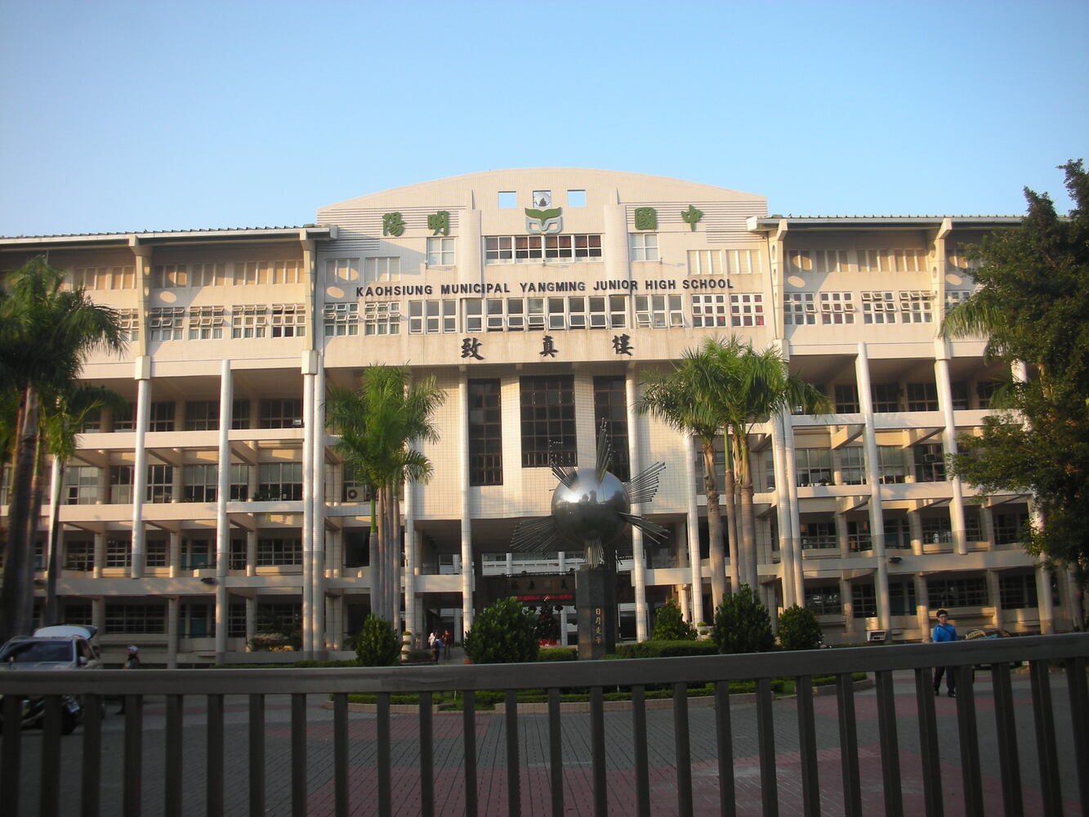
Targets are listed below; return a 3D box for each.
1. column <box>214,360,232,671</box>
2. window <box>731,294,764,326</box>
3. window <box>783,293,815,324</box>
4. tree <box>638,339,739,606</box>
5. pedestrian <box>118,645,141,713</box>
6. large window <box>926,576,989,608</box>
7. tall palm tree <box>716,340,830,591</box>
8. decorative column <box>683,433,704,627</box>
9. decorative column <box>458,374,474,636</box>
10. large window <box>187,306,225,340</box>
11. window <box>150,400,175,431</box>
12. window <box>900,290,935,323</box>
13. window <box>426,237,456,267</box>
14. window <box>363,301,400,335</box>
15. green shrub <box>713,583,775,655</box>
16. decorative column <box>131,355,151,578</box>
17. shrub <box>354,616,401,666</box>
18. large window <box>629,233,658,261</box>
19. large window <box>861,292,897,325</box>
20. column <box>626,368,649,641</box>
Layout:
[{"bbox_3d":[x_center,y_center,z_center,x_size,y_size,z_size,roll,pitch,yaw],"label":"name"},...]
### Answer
[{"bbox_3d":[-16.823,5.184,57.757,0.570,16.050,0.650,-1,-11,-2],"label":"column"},{"bbox_3d":[10.871,-5.278,58.873,1.800,1.840,0.200,-1,-12,-2],"label":"window"},{"bbox_3d":[13.743,-5.370,59.389,1.758,1.869,0.200,-1,-13,-2],"label":"window"},{"bbox_3d":[5.831,3.474,44.527,4.100,13.033,4.100,-1,-13,-2],"label":"tree"},{"bbox_3d":[-9.125,5.941,24.176,0.460,1.530,0.460,-1,-12,-2],"label":"pedestrian"},{"bbox_3d":[24.067,10.743,64.213,3.369,1.612,0.200,-1,-11,-2],"label":"large window"},{"bbox_3d":[10.544,3.799,51.654,4.900,14.461,4.700,-1,-11,-2],"label":"tall palm tree"},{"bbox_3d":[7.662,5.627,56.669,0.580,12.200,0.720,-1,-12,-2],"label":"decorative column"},{"bbox_3d":[-4.062,5.265,57.069,0.450,14.572,0.450,-1,-11,-2],"label":"decorative column"},{"bbox_3d":[-17.854,-4.510,58.250,1.912,1.819,0.200,-1,-11,-2],"label":"large window"},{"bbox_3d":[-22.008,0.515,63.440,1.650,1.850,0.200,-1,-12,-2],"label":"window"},{"bbox_3d":[20.840,-5.686,61.567,1.831,1.875,0.200,-1,-11,-2],"label":"window"},{"bbox_3d":[-5.761,-8.719,61.234,1.533,1.614,0.200,-1,-11,-2],"label":"window"},{"bbox_3d":[-8.628,-4.780,58.659,1.892,1.809,0.200,-1,-11,-2],"label":"window"},{"bbox_3d":[6.217,6.815,34.488,2.040,2.578,2.040,-1,-11,-2],"label":"green shrub"},{"bbox_3d":[-20.576,2.971,56.125,0.600,11.531,0.800,-1,-13,-2],"label":"decorative column"},{"bbox_3d":[-6.369,8.948,41.940,1.835,2.247,1.835,-1,-11,-2],"label":"shrub"},{"bbox_3d":[5.365,-8.766,59.857,1.532,1.664,0.200,-1,-13,-2],"label":"large window"},{"bbox_3d":[17.980,-5.416,59.140,1.850,1.840,0.200,-1,-12,-2],"label":"large window"},{"bbox_3d":[4.785,5.162,57.430,0.450,14.755,0.450,-1,-11,-2],"label":"column"}]

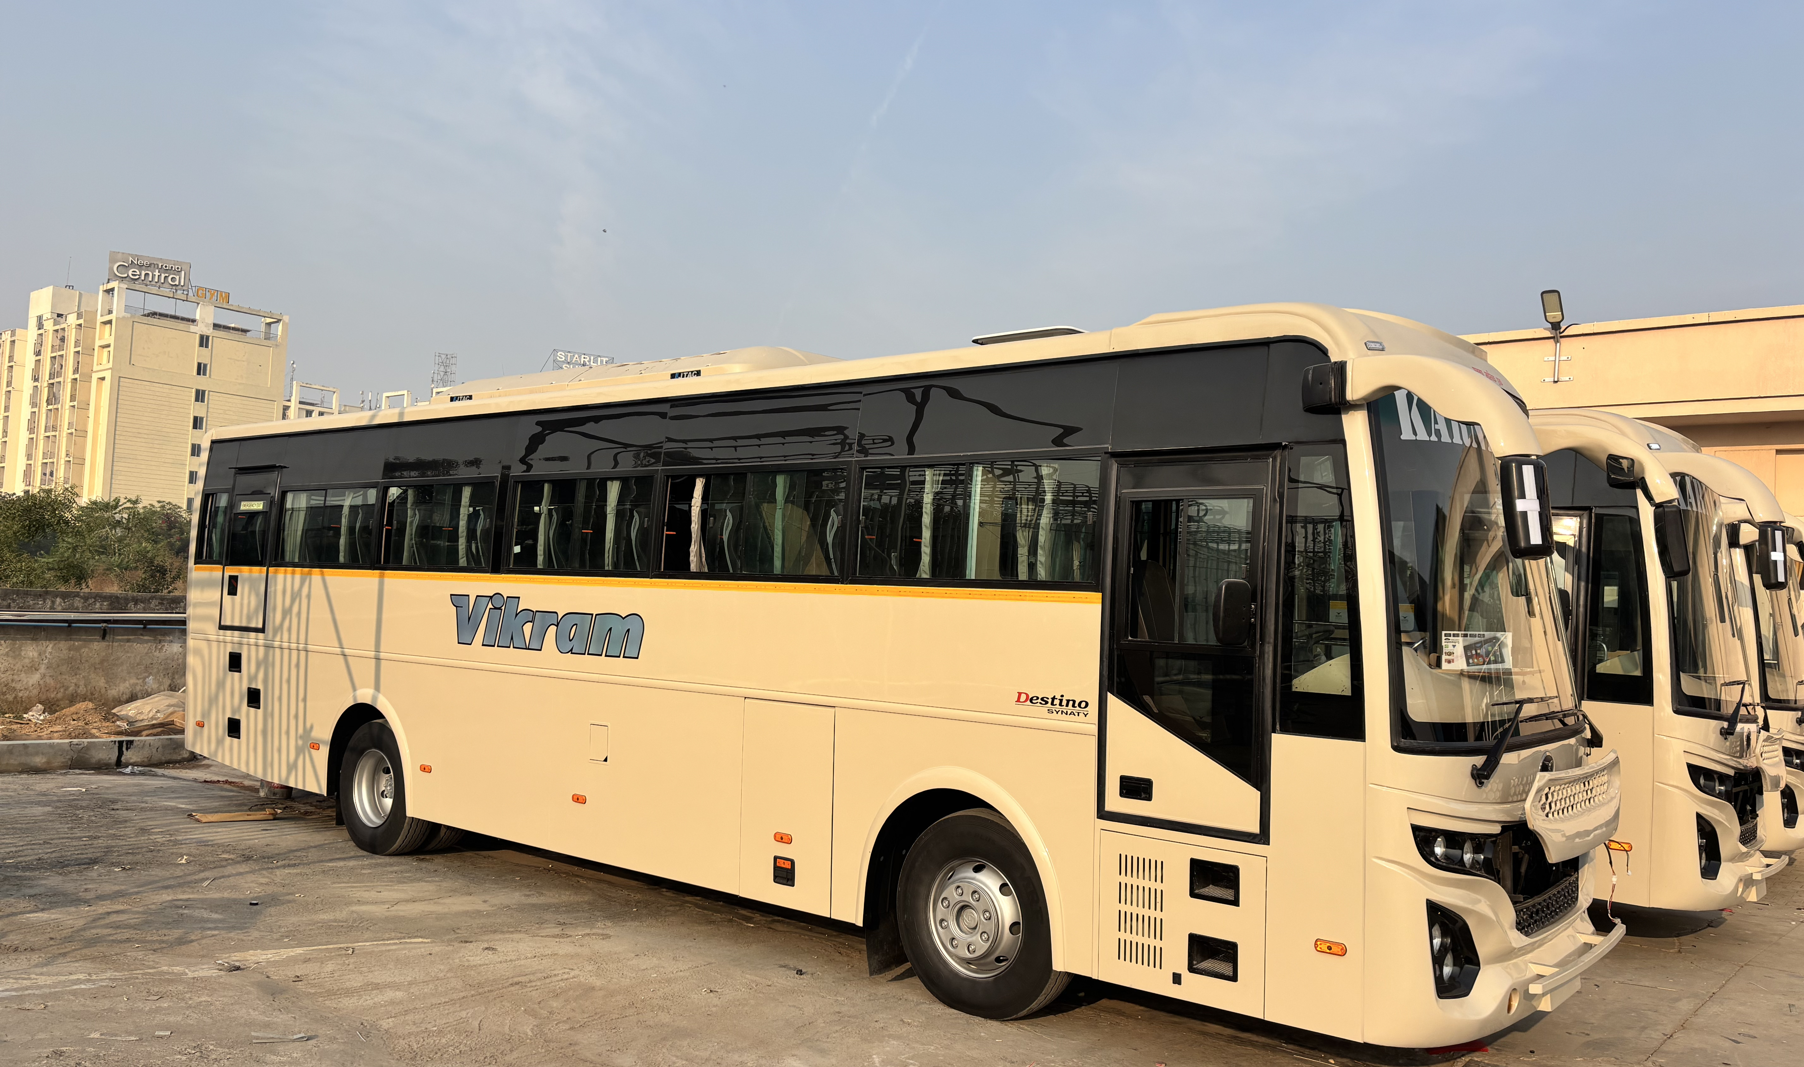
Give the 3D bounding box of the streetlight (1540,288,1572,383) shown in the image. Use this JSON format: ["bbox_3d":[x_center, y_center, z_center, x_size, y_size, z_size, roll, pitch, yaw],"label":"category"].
[{"bbox_3d":[8.208,-2.482,17.093,0.380,1.087,0.460,0,-4,39],"label":"streetlight"}]

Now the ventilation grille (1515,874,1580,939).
[{"bbox_3d":[2.979,1.711,6.253,0.090,0.185,0.850,0,-2,39],"label":"ventilation grille"}]

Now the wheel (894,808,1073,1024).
[{"bbox_3d":[0.455,1.943,6.926,1.010,1.010,0.300,0,-2,39],"label":"wheel"}]

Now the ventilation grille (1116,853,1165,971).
[{"bbox_3d":[1.148,1.824,6.541,0.269,0.521,0.030,0,-4,39],"label":"ventilation grille"}]

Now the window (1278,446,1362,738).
[{"bbox_3d":[1.880,0.252,6.056,0.389,1.300,0.040,0,-4,39],"label":"window"}]

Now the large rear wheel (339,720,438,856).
[{"bbox_3d":[-3.901,1.940,10.381,1.010,1.010,0.300,0,-2,39],"label":"large rear wheel"}]

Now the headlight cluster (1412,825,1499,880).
[{"bbox_3d":[2.287,1.306,5.570,0.600,0.235,0.160,3,-2,-39],"label":"headlight cluster"}]

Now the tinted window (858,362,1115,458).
[{"bbox_3d":[0.394,-0.597,6.838,1.579,0.412,0.050,0,-10,39],"label":"tinted window"}]

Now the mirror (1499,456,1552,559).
[{"bbox_3d":[2.290,-0.093,4.975,0.195,0.368,0.100,2,-9,-36],"label":"mirror"}]

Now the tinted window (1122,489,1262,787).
[{"bbox_3d":[1.358,0.470,6.455,0.757,1.360,0.040,0,-4,39],"label":"tinted window"}]

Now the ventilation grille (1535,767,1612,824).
[{"bbox_3d":[3.280,1.249,6.513,0.120,0.195,1.340,-8,-8,38],"label":"ventilation grille"}]

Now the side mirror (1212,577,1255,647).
[{"bbox_3d":[1.395,0.332,5.707,0.165,0.285,0.085,2,-2,-33],"label":"side mirror"}]

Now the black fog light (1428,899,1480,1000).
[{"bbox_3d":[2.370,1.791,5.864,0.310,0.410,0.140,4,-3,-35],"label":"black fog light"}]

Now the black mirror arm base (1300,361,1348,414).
[{"bbox_3d":[1.730,-0.597,5.543,0.130,0.185,0.150,0,-2,44],"label":"black mirror arm base"}]

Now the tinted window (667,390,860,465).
[{"bbox_3d":[-0.891,-0.635,8.358,1.655,0.425,0.040,0,-10,39],"label":"tinted window"}]

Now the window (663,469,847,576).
[{"bbox_3d":[-0.875,-0.056,7.780,1.485,0.591,0.050,0,-6,39],"label":"window"}]

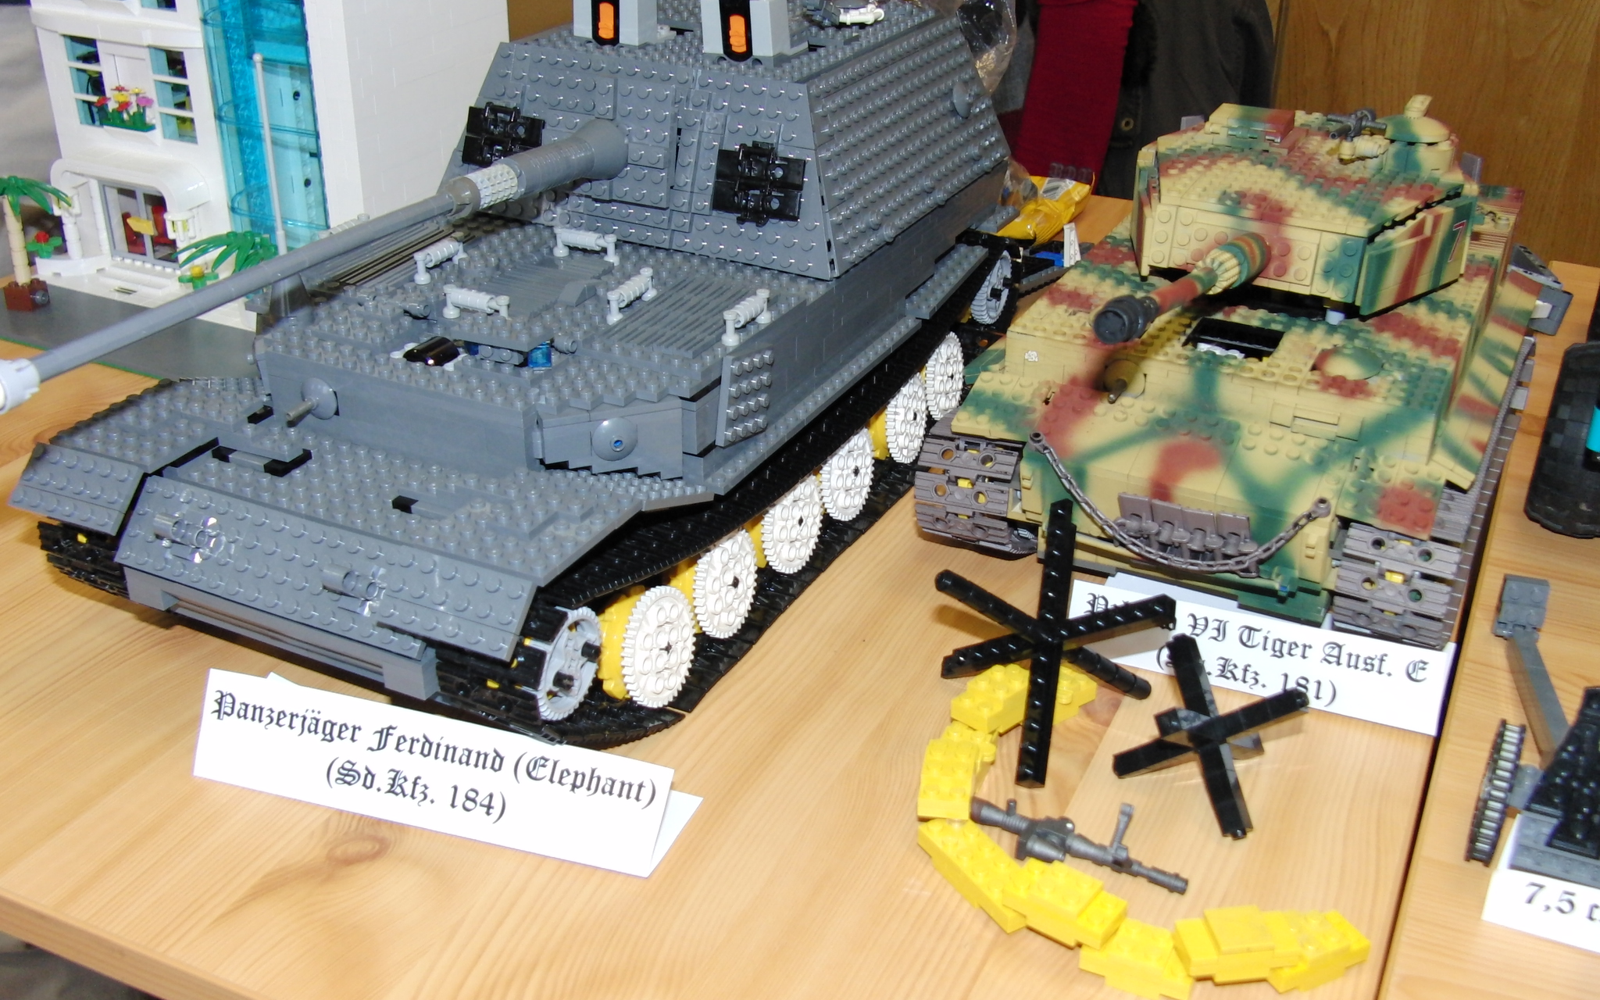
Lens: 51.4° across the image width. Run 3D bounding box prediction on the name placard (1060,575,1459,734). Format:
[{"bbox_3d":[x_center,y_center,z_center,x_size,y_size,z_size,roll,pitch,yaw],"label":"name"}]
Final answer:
[{"bbox_3d":[0.170,0.048,0.617,0.135,0.030,0.039,12,31,20],"label":"name placard"}]

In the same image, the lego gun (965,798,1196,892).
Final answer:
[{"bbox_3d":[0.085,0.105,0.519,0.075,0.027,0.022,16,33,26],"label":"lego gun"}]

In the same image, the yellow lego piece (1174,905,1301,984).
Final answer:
[{"bbox_3d":[0.126,0.128,0.480,0.032,0.013,0.016,-3,29,-6],"label":"yellow lego piece"}]

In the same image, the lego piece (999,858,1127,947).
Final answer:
[{"bbox_3d":[0.078,0.119,0.492,0.032,0.015,0.016,20,35,31],"label":"lego piece"}]

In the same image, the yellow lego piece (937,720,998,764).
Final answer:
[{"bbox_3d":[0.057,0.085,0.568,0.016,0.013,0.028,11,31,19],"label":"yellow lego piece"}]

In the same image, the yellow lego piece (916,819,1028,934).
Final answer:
[{"bbox_3d":[0.057,0.115,0.516,0.016,0.011,0.048,-16,33,-27],"label":"yellow lego piece"}]

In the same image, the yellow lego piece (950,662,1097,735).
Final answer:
[{"bbox_3d":[0.079,0.069,0.589,0.054,0.021,0.020,-21,35,-33],"label":"yellow lego piece"}]

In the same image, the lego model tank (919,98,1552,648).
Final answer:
[{"bbox_3d":[0.212,-0.095,0.730,0.207,0.170,0.330,14,32,22],"label":"lego model tank"}]

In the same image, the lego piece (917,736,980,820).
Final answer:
[{"bbox_3d":[0.049,0.090,0.544,0.016,0.015,0.032,5,30,9],"label":"lego piece"}]

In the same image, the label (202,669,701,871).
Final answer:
[{"bbox_3d":[-0.120,0.083,0.552,0.166,0.032,0.041,9,30,15],"label":"label"}]

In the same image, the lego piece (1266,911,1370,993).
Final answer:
[{"bbox_3d":[0.149,0.131,0.486,0.032,0.014,0.016,-13,32,-23],"label":"lego piece"}]

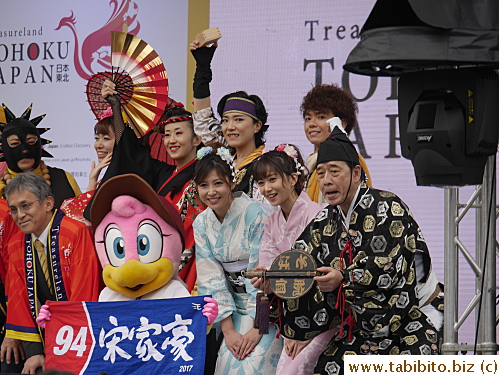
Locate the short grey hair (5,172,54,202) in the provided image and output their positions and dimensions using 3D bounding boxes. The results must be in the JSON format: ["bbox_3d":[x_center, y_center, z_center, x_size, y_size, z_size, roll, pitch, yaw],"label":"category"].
[{"bbox_3d":[-0.880,0.004,17.400,0.175,0.140,0.200,-20,-5,39],"label":"short grey hair"}]

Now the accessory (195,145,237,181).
[{"bbox_3d":[-0.133,-0.093,17.450,0.160,0.140,0.110,-4,3,20],"label":"accessory"}]

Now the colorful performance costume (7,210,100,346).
[{"bbox_3d":[-0.784,0.390,17.400,0.460,0.620,0.400,-1,-3,25],"label":"colorful performance costume"}]

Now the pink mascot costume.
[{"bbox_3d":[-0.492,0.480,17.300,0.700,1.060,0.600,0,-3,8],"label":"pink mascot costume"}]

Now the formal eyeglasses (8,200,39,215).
[{"bbox_3d":[-0.883,0.076,17.300,0.140,0.042,0.130,-20,-5,39],"label":"formal eyeglasses"}]

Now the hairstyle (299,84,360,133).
[{"bbox_3d":[0.338,-0.326,18.300,0.220,0.220,0.230,-6,-3,33],"label":"hairstyle"}]

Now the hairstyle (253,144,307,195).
[{"bbox_3d":[0.125,-0.073,17.500,0.180,0.210,0.220,-11,9,39],"label":"hairstyle"}]

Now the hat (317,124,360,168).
[{"bbox_3d":[0.353,-0.163,17.150,0.170,0.180,0.200,-4,-3,38],"label":"hat"}]

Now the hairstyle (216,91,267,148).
[{"bbox_3d":[-0.029,-0.284,18.100,0.185,0.235,0.210,-2,-3,30],"label":"hairstyle"}]

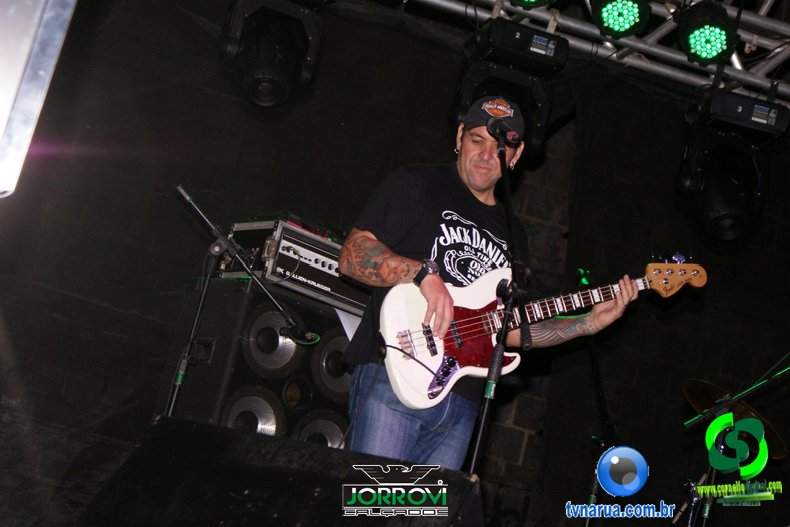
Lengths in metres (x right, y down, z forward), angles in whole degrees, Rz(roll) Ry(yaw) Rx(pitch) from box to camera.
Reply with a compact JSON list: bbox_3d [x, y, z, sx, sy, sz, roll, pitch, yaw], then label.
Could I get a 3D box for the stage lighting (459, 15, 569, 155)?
[{"bbox_3d":[0.427,-0.591,8.900,0.380,0.570,0.370,15,-12,-6],"label":"stage lighting"}]

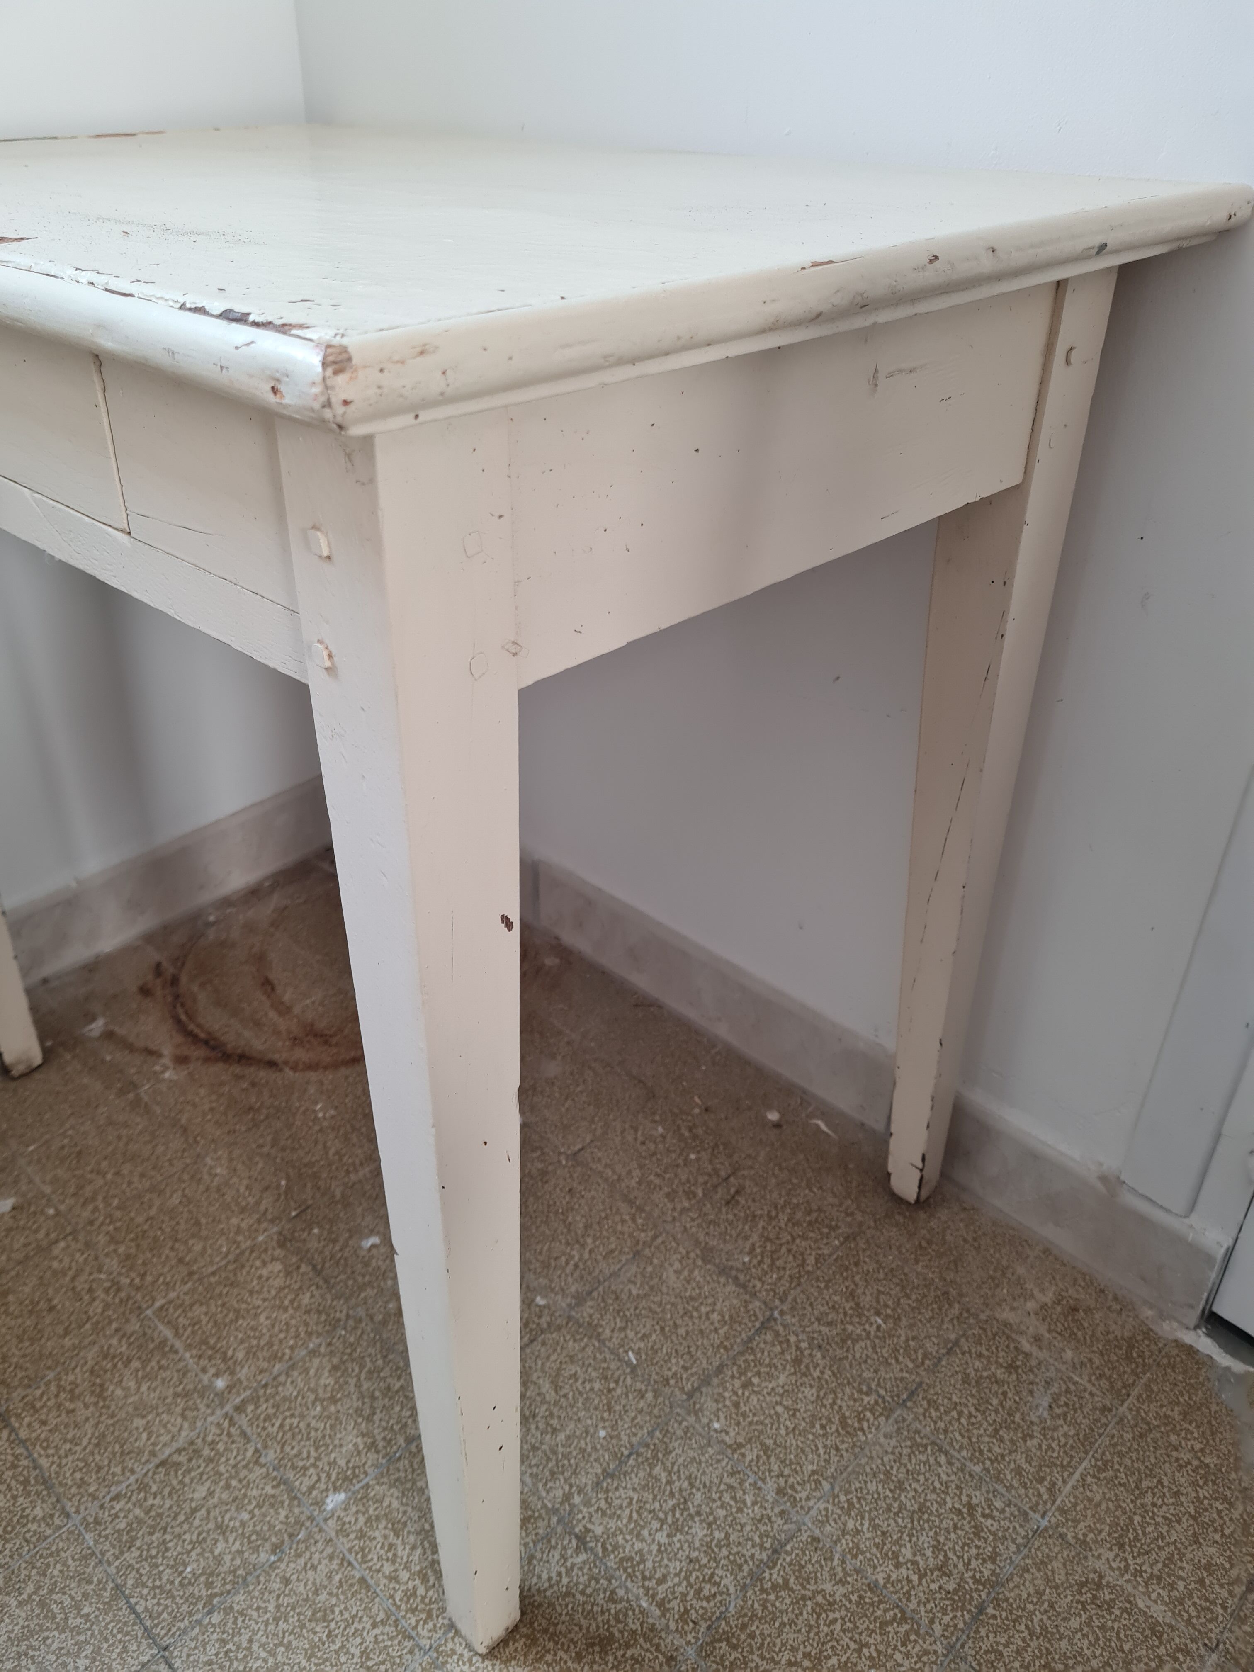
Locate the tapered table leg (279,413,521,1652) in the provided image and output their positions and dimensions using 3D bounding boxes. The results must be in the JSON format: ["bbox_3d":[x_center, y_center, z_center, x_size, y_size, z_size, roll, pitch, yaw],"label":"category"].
[{"bbox_3d":[-0.074,0.154,0.549,0.049,0.676,0.051,27,41,35],"label":"tapered table leg"}]

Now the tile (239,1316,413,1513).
[{"bbox_3d":[-0.187,0.379,0.825,0.102,0.010,0.102,29,42,36],"label":"tile"}]

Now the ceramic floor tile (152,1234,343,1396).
[{"bbox_3d":[-0.263,0.340,0.888,0.103,0.010,0.102,28,42,35],"label":"ceramic floor tile"}]

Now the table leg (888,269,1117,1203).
[{"bbox_3d":[0.211,-0.004,0.821,0.050,0.678,0.058,27,41,35],"label":"table leg"}]

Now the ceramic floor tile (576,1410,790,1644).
[{"bbox_3d":[0.034,0.427,0.779,0.104,0.010,0.103,28,41,36],"label":"ceramic floor tile"}]

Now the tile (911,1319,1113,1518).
[{"bbox_3d":[0.254,0.384,0.836,0.103,0.010,0.102,28,42,35],"label":"tile"}]

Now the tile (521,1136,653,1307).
[{"bbox_3d":[-0.043,0.302,0.955,0.103,0.010,0.102,28,42,35],"label":"tile"}]

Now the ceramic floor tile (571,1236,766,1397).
[{"bbox_3d":[0.032,0.342,0.890,0.102,0.010,0.102,29,42,36],"label":"ceramic floor tile"}]

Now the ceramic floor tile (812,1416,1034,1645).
[{"bbox_3d":[0.184,0.428,0.781,0.104,0.010,0.103,28,41,36],"label":"ceramic floor tile"}]

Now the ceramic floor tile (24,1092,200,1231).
[{"bbox_3d":[-0.410,0.257,1.008,0.102,0.010,0.102,29,42,36],"label":"ceramic floor tile"}]

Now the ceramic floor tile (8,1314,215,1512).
[{"bbox_3d":[-0.336,0.379,0.825,0.103,0.010,0.102,28,42,35],"label":"ceramic floor tile"}]

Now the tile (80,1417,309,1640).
[{"bbox_3d":[-0.261,0.419,0.764,0.103,0.010,0.102,28,42,35],"label":"tile"}]

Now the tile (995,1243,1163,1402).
[{"bbox_3d":[0.326,0.345,0.899,0.103,0.010,0.102,28,42,35],"label":"tile"}]

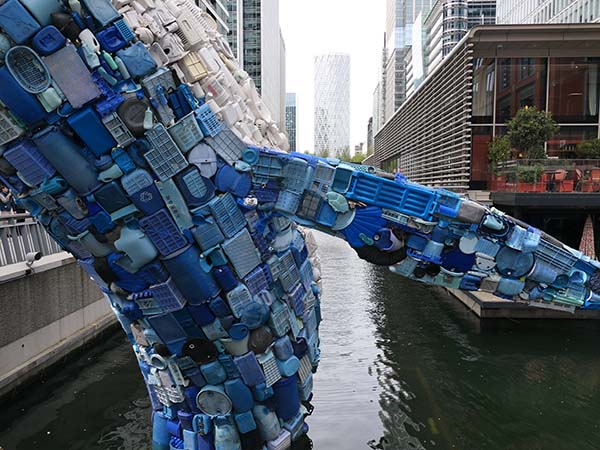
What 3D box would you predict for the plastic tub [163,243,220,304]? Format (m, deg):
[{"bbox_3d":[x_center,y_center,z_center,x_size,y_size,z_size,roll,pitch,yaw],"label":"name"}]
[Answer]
[{"bbox_3d":[-1.565,0.743,6.750,0.510,0.790,0.510,-33,17,-14],"label":"plastic tub"}]

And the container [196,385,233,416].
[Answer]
[{"bbox_3d":[-1.251,2.554,6.850,0.480,0.480,0.220,25,21,0],"label":"container"}]

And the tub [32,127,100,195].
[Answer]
[{"bbox_3d":[-3.030,-0.828,6.100,0.360,0.930,0.360,-39,32,-17],"label":"tub"}]

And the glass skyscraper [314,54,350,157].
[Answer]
[{"bbox_3d":[59.685,-191.201,842.143,62.000,218.000,34.000,1,6,5],"label":"glass skyscraper"}]

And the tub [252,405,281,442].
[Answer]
[{"bbox_3d":[-0.483,2.933,6.950,0.310,0.480,0.290,-21,1,0],"label":"tub"}]

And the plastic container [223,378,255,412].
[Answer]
[{"bbox_3d":[-0.892,2.521,6.900,0.310,0.430,0.260,-20,4,-14],"label":"plastic container"}]

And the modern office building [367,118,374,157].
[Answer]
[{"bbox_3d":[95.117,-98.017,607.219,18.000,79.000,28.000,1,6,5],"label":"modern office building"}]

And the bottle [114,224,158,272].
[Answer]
[{"bbox_3d":[-2.212,0.319,6.350,0.370,0.520,0.300,-30,19,-18],"label":"bottle"}]

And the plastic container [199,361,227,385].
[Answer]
[{"bbox_3d":[-1.273,2.166,6.850,0.290,0.270,0.230,-20,8,-16],"label":"plastic container"}]

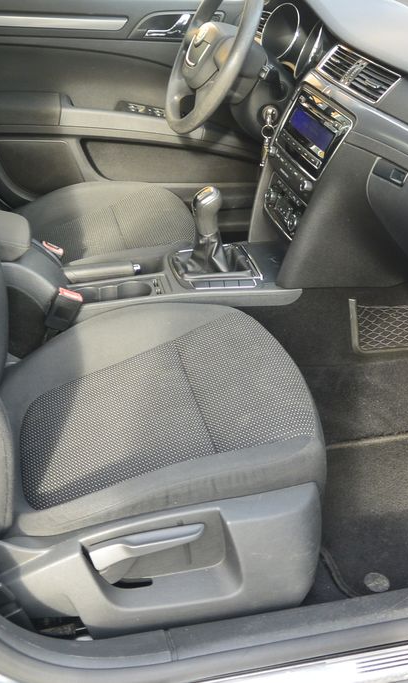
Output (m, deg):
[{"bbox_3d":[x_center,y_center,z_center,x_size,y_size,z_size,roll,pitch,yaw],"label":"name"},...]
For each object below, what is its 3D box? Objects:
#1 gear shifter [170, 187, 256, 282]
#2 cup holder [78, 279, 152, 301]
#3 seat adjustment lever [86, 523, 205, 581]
[{"bbox_3d":[0.015,-0.214,1.428,0.138,0.164,0.126,-3,30,-13],"label":"gear shifter"},{"bbox_3d":[-0.166,-0.062,1.377,0.148,0.062,0.075,-3,30,-13],"label":"cup holder"},{"bbox_3d":[-0.071,0.255,0.923,0.134,0.063,0.036,-3,30,-13],"label":"seat adjustment lever"}]

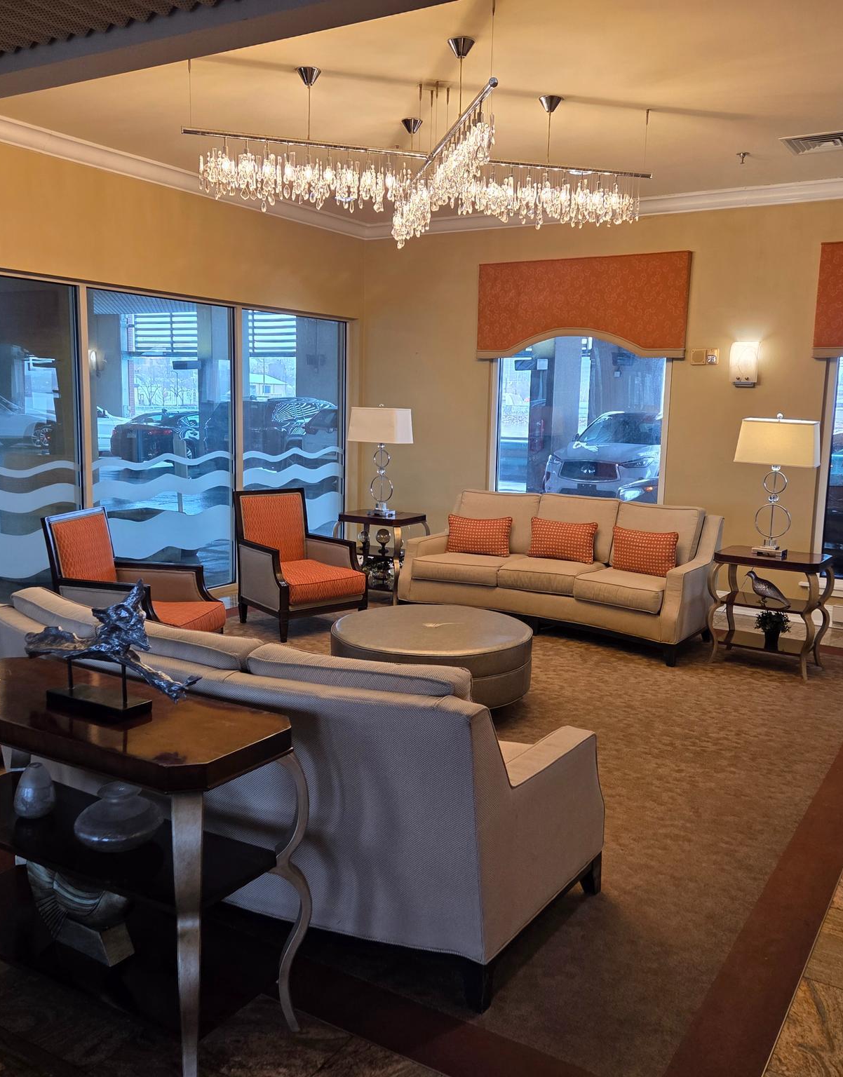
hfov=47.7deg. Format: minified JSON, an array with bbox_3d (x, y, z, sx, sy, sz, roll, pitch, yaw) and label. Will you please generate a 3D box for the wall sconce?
[{"bbox_3d":[2.363,-1.272,6.971,0.176,0.332,0.100,6,9,32],"label":"wall sconce"}]

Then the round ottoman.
[{"bbox_3d":[0.050,0.657,5.169,1.070,0.390,1.070,1,8,0],"label":"round ottoman"}]

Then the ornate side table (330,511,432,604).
[{"bbox_3d":[-0.339,0.161,7.553,0.680,0.697,0.486,6,10,32],"label":"ornate side table"}]

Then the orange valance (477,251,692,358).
[{"bbox_3d":[1.277,-1.895,7.849,1.849,0.807,0.120,6,9,32],"label":"orange valance"}]

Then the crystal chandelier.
[{"bbox_3d":[0.054,-1.994,4.932,1.764,0.658,1.764,6,9,32],"label":"crystal chandelier"}]

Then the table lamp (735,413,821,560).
[{"bbox_3d":[2.173,-0.333,5.871,0.474,0.866,0.203,6,10,33],"label":"table lamp"}]

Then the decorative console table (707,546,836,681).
[{"bbox_3d":[2.146,0.442,5.883,0.643,0.680,0.476,6,9,32],"label":"decorative console table"}]

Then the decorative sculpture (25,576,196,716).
[{"bbox_3d":[-0.788,0.268,2.399,0.560,0.360,0.160,5,9,25],"label":"decorative sculpture"}]

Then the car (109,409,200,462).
[{"bbox_3d":[-6.934,-2.913,27.200,1.840,1.440,4.800,3,9,12],"label":"car"}]

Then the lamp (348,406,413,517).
[{"bbox_3d":[-0.316,-0.616,7.482,0.434,0.862,0.283,6,10,32],"label":"lamp"}]

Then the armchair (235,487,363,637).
[{"bbox_3d":[-0.872,0.154,6.781,0.688,0.947,0.768,-6,11,-41],"label":"armchair"}]

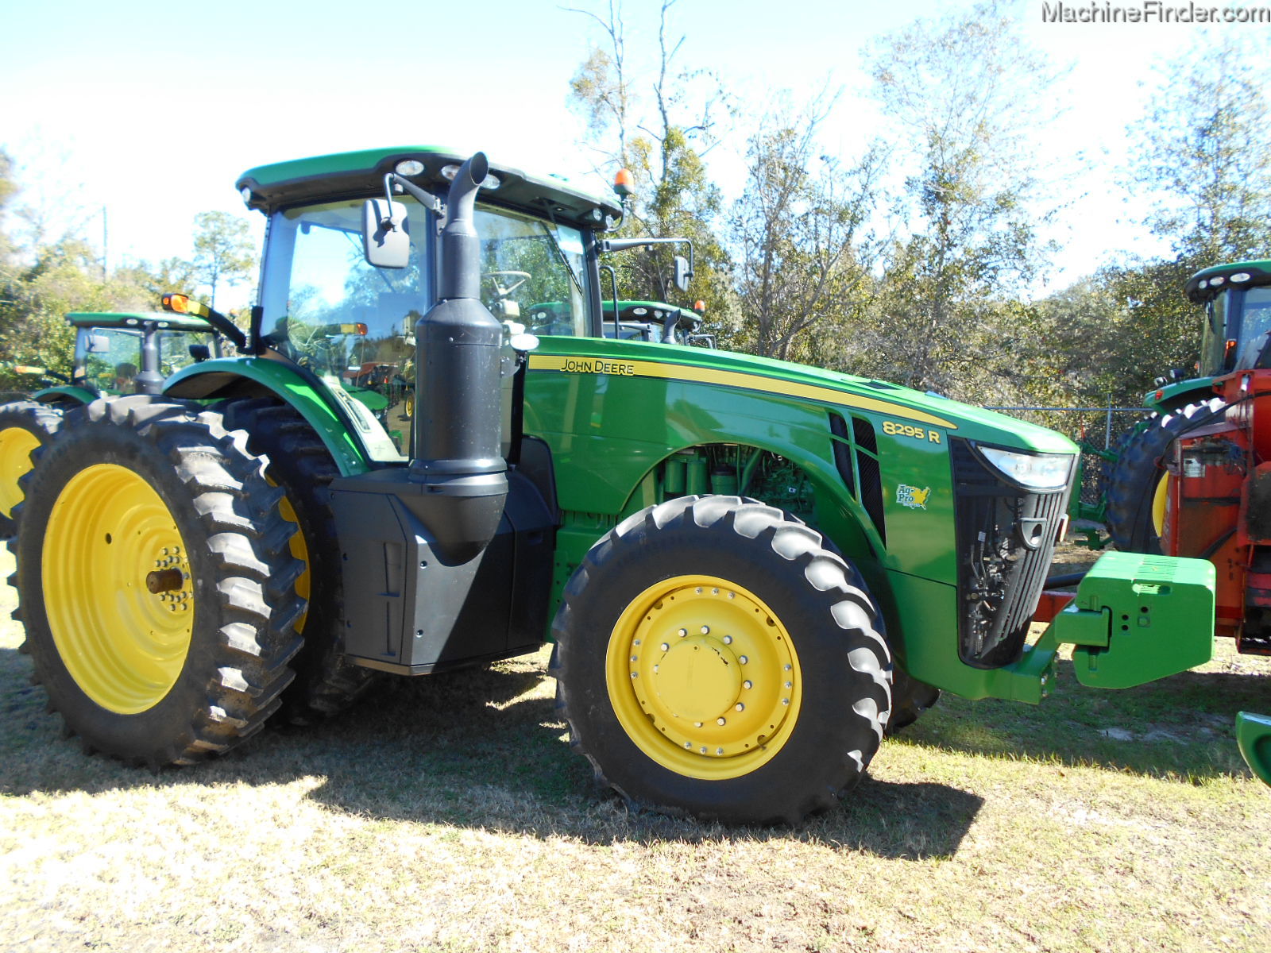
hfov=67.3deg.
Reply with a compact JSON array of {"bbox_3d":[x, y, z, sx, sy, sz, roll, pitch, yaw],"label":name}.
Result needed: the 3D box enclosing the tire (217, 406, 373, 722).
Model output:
[{"bbox_3d":[-2.318,0.527,5.897,2.030,2.000,0.490,3,5,29],"label":"tire"}]

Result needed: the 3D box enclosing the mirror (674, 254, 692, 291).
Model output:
[{"bbox_3d":[0.346,-1.489,7.000,0.080,0.280,0.190,2,4,14],"label":"mirror"}]

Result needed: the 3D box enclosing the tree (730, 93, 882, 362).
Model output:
[{"bbox_3d":[3.925,-4.245,22.000,3.600,9.200,3.600,1,4,0],"label":"tree"}]

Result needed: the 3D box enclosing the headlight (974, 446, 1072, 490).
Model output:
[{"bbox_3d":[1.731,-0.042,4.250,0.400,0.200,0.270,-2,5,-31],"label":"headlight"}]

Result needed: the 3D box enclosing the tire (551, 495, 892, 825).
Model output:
[{"bbox_3d":[0.365,0.868,4.467,1.570,1.540,0.430,2,5,23],"label":"tire"}]

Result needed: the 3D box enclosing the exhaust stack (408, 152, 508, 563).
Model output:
[{"bbox_3d":[-0.910,-0.608,4.930,0.480,2.130,0.470,3,5,29],"label":"exhaust stack"}]

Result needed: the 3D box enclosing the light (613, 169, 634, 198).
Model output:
[{"bbox_3d":[-0.081,-1.979,6.450,0.135,0.205,0.135,1,4,0],"label":"light"}]

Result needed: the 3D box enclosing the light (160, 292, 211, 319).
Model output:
[{"bbox_3d":[-2.580,-0.982,5.470,0.100,0.150,0.320,3,5,29],"label":"light"}]

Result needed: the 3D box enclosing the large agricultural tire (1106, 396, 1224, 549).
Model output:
[{"bbox_3d":[5.567,0.266,9.300,2.030,2.000,0.500,0,4,-3],"label":"large agricultural tire"}]

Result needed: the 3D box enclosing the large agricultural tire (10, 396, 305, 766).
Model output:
[{"bbox_3d":[-2.675,0.570,5.262,2.030,2.000,0.490,3,5,29],"label":"large agricultural tire"}]

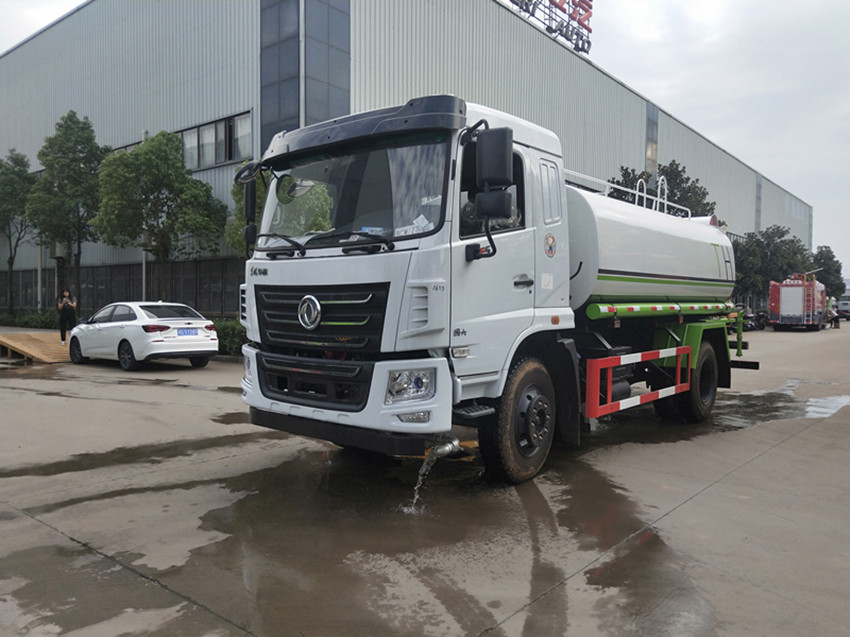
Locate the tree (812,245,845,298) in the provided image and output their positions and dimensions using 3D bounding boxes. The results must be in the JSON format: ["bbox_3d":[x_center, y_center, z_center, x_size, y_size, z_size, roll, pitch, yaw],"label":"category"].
[{"bbox_3d":[40.000,-3.557,61.099,4.200,7.600,4.200,1,2,33],"label":"tree"}]

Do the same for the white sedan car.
[{"bbox_3d":[-6.710,0.357,14.360,4.620,1.470,1.820,1,2,40],"label":"white sedan car"}]

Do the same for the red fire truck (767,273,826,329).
[{"bbox_3d":[23.208,-0.931,37.920,2.420,3.200,7.400,1,2,37],"label":"red fire truck"}]

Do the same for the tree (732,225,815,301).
[{"bbox_3d":[25.756,-3.170,45.599,5.800,7.600,5.600,1,2,30],"label":"tree"}]

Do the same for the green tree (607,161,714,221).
[{"bbox_3d":[10.299,-2.972,26.399,4.800,7.600,4.800,1,2,22],"label":"green tree"}]

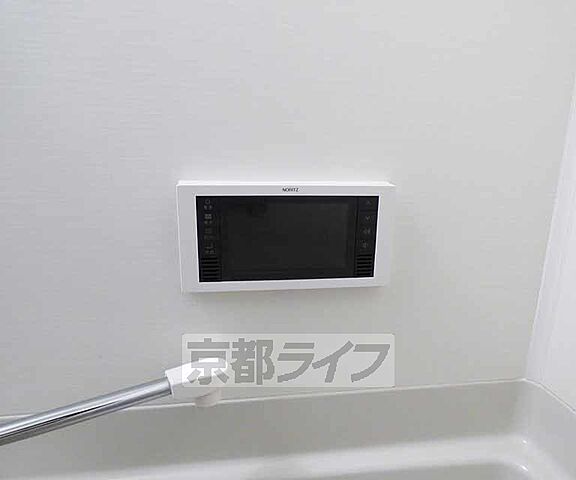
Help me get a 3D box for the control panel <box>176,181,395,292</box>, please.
[{"bbox_3d":[0.001,-0.004,0.423,0.254,0.127,0.024,-1,12,-7],"label":"control panel"}]

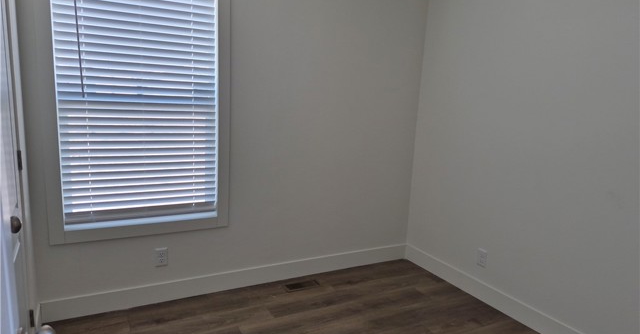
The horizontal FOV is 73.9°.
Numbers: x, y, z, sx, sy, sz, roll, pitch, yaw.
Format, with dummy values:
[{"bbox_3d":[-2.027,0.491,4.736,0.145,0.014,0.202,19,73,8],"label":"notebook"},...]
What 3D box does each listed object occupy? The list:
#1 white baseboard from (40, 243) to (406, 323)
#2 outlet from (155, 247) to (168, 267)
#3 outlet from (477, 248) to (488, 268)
[{"bbox_3d":[-0.421,0.788,3.085,2.684,0.122,0.016,-3,12,-29],"label":"white baseboard"},{"bbox_3d":[-1.008,0.583,2.716,0.074,0.117,0.010,-3,12,-29],"label":"outlet"},{"bbox_3d":[1.145,0.649,3.005,0.010,0.117,0.074,-3,12,-29],"label":"outlet"}]

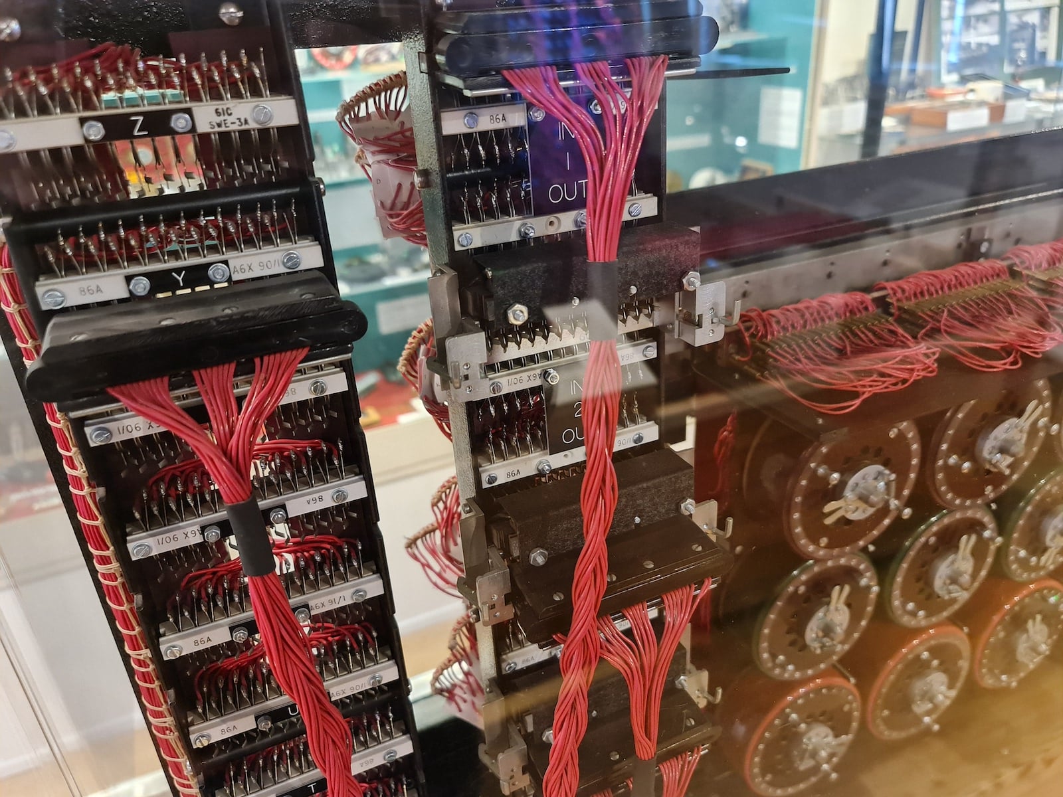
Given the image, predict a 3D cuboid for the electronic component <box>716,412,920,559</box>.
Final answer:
[{"bbox_3d":[0.242,0.061,0.604,0.126,0.126,0.066,-14,27,-19],"label":"electronic component"}]

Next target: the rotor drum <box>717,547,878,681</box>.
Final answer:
[{"bbox_3d":[0.239,0.182,0.672,0.126,0.126,0.066,-14,27,-19],"label":"rotor drum"}]

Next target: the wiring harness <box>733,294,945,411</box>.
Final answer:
[{"bbox_3d":[0.235,-0.042,0.589,0.137,0.045,0.108,-14,27,-19],"label":"wiring harness"}]

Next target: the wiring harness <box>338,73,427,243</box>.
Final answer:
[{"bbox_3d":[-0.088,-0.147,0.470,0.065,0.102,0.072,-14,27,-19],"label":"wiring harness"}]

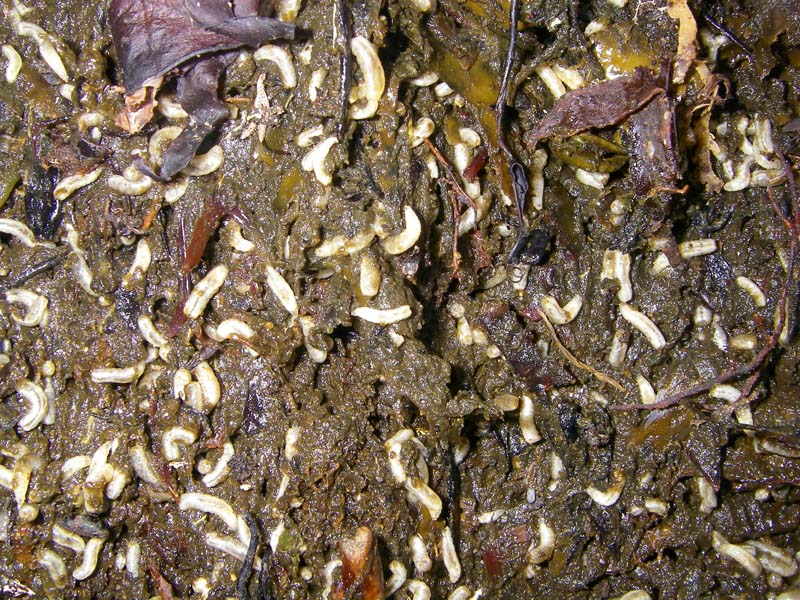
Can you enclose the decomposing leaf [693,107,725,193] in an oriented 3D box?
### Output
[{"bbox_3d":[0.072,-0.035,0.206,0.007,0.006,0.021,4,78,1],"label":"decomposing leaf"}]

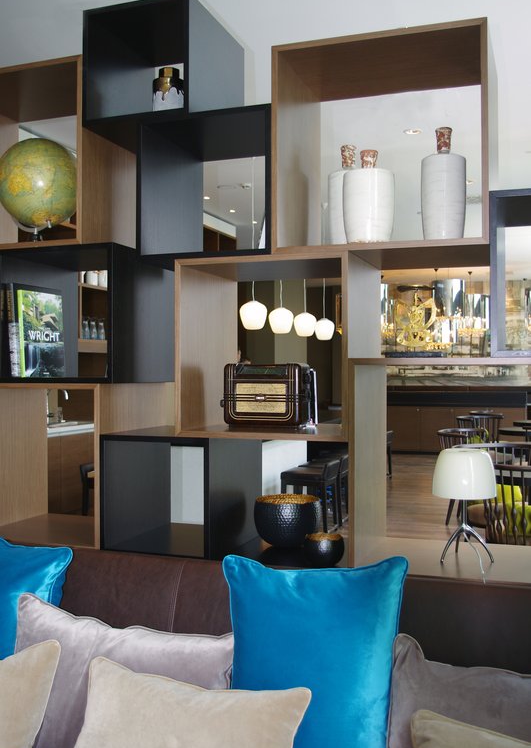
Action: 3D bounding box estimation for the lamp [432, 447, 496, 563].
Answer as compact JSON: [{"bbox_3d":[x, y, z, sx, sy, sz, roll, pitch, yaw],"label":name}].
[{"bbox_3d":[0.639,0.415,2.419,0.200,0.355,0.200,0,1,0],"label":"lamp"}]

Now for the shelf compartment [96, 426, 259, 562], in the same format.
[{"bbox_3d":[-0.277,0.389,2.615,0.393,0.378,0.453,0,0,20],"label":"shelf compartment"}]

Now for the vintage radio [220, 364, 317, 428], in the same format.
[{"bbox_3d":[0.015,0.074,2.733,0.289,0.221,0.200,0,1,20],"label":"vintage radio"}]

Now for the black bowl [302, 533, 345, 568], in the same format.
[{"bbox_3d":[0.173,0.522,2.240,0.123,0.076,0.123,0,0,0],"label":"black bowl"}]

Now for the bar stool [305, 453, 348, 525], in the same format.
[{"bbox_3d":[0.557,1.030,6.830,0.404,0.601,0.395,0,0,20],"label":"bar stool"}]

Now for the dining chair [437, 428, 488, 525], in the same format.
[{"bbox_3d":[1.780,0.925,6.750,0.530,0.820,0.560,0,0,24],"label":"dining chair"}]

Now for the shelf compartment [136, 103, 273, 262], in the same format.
[{"bbox_3d":[-0.123,-0.617,2.691,0.479,0.474,0.494,0,1,20],"label":"shelf compartment"}]

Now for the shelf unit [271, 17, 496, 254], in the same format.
[{"bbox_3d":[0.413,-0.700,2.497,0.653,0.651,0.494,0,1,20],"label":"shelf unit"}]

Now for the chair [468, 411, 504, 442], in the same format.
[{"bbox_3d":[2.980,0.971,10.000,0.530,0.870,0.550,0,1,14],"label":"chair"}]

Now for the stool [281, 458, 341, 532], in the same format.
[{"bbox_3d":[0.383,1.032,6.356,0.404,0.601,0.395,0,0,20],"label":"stool"}]

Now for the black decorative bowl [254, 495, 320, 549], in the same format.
[{"bbox_3d":[0.072,0.486,2.486,0.217,0.145,0.217,0,0,0],"label":"black decorative bowl"}]

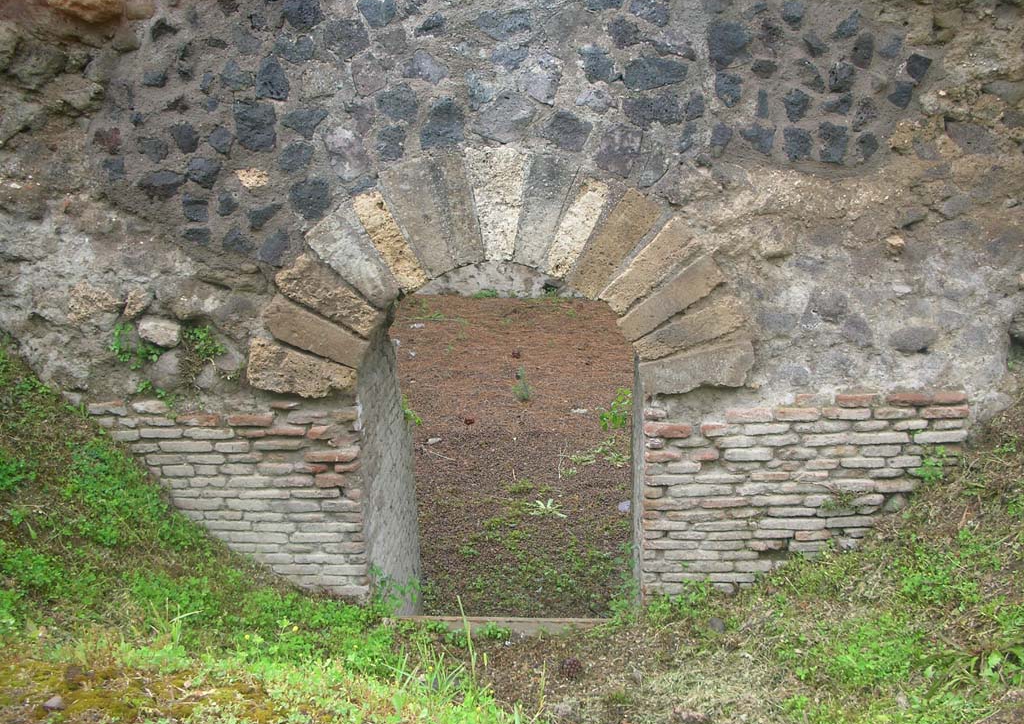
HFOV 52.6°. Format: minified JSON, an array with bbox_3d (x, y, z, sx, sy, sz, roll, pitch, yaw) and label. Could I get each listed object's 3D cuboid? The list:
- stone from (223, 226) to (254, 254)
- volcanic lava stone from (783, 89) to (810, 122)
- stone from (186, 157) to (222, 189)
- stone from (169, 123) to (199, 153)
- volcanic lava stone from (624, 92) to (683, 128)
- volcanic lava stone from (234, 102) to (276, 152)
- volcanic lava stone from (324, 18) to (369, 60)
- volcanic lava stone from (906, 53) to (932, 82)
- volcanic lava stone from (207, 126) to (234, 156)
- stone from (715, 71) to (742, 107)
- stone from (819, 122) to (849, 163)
[{"bbox_3d":[-1.246,-0.553,4.717,0.145,0.118,0.088,0,7,0],"label":"stone"},{"bbox_3d":[1.231,-1.110,4.481,0.120,0.142,0.111,-1,12,0],"label":"volcanic lava stone"},{"bbox_3d":[-1.390,-0.856,4.679,0.162,0.144,0.108,0,7,0],"label":"stone"},{"bbox_3d":[-1.511,-1.042,4.817,0.143,0.135,0.104,-1,9,5],"label":"stone"},{"bbox_3d":[0.616,-1.098,4.504,0.249,0.142,0.160,-1,12,0],"label":"volcanic lava stone"},{"bbox_3d":[-1.120,-1.024,4.522,0.181,0.210,0.166,-1,12,0],"label":"volcanic lava stone"},{"bbox_3d":[-0.727,-1.436,4.643,0.216,0.179,0.148,-1,9,5],"label":"volcanic lava stone"},{"bbox_3d":[1.749,-1.264,4.444,0.111,0.123,0.100,-1,12,0],"label":"volcanic lava stone"},{"bbox_3d":[-1.310,-0.995,4.662,0.121,0.121,0.091,0,7,0],"label":"volcanic lava stone"},{"bbox_3d":[0.971,-1.220,4.635,0.120,0.160,0.090,0,7,0],"label":"stone"},{"bbox_3d":[1.448,-0.986,4.663,0.134,0.184,0.101,0,7,0],"label":"stone"}]

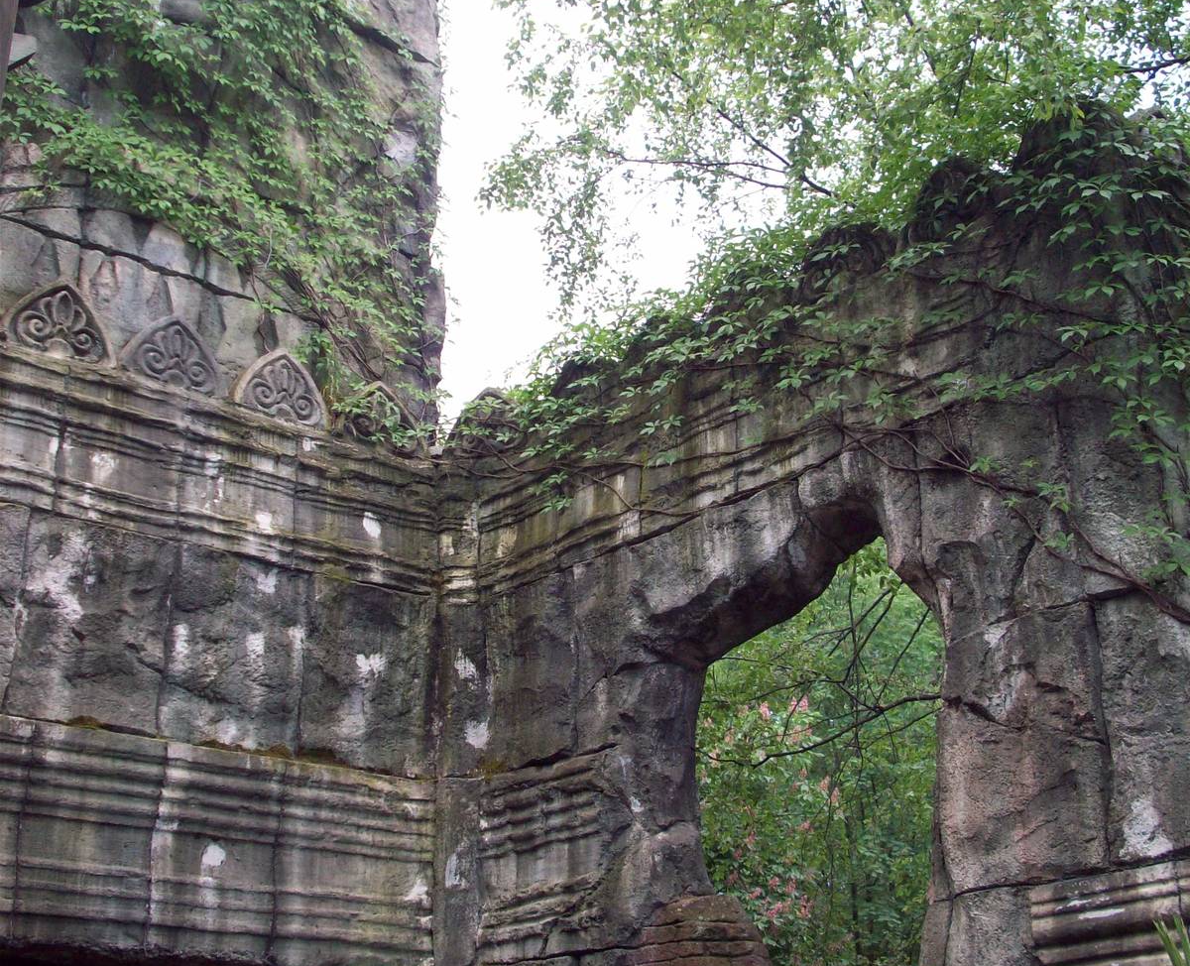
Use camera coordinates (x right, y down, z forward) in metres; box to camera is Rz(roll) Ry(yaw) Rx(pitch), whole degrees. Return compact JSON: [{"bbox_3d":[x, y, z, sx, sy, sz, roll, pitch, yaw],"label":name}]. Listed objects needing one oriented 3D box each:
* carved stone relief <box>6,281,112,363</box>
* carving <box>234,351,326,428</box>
[{"bbox_3d":[-2.301,-0.687,7.295,0.463,0.361,0.090,15,-27,-35],"label":"carved stone relief"},{"bbox_3d":[-1.475,-0.447,7.898,0.480,0.336,0.090,15,-27,-35],"label":"carving"}]

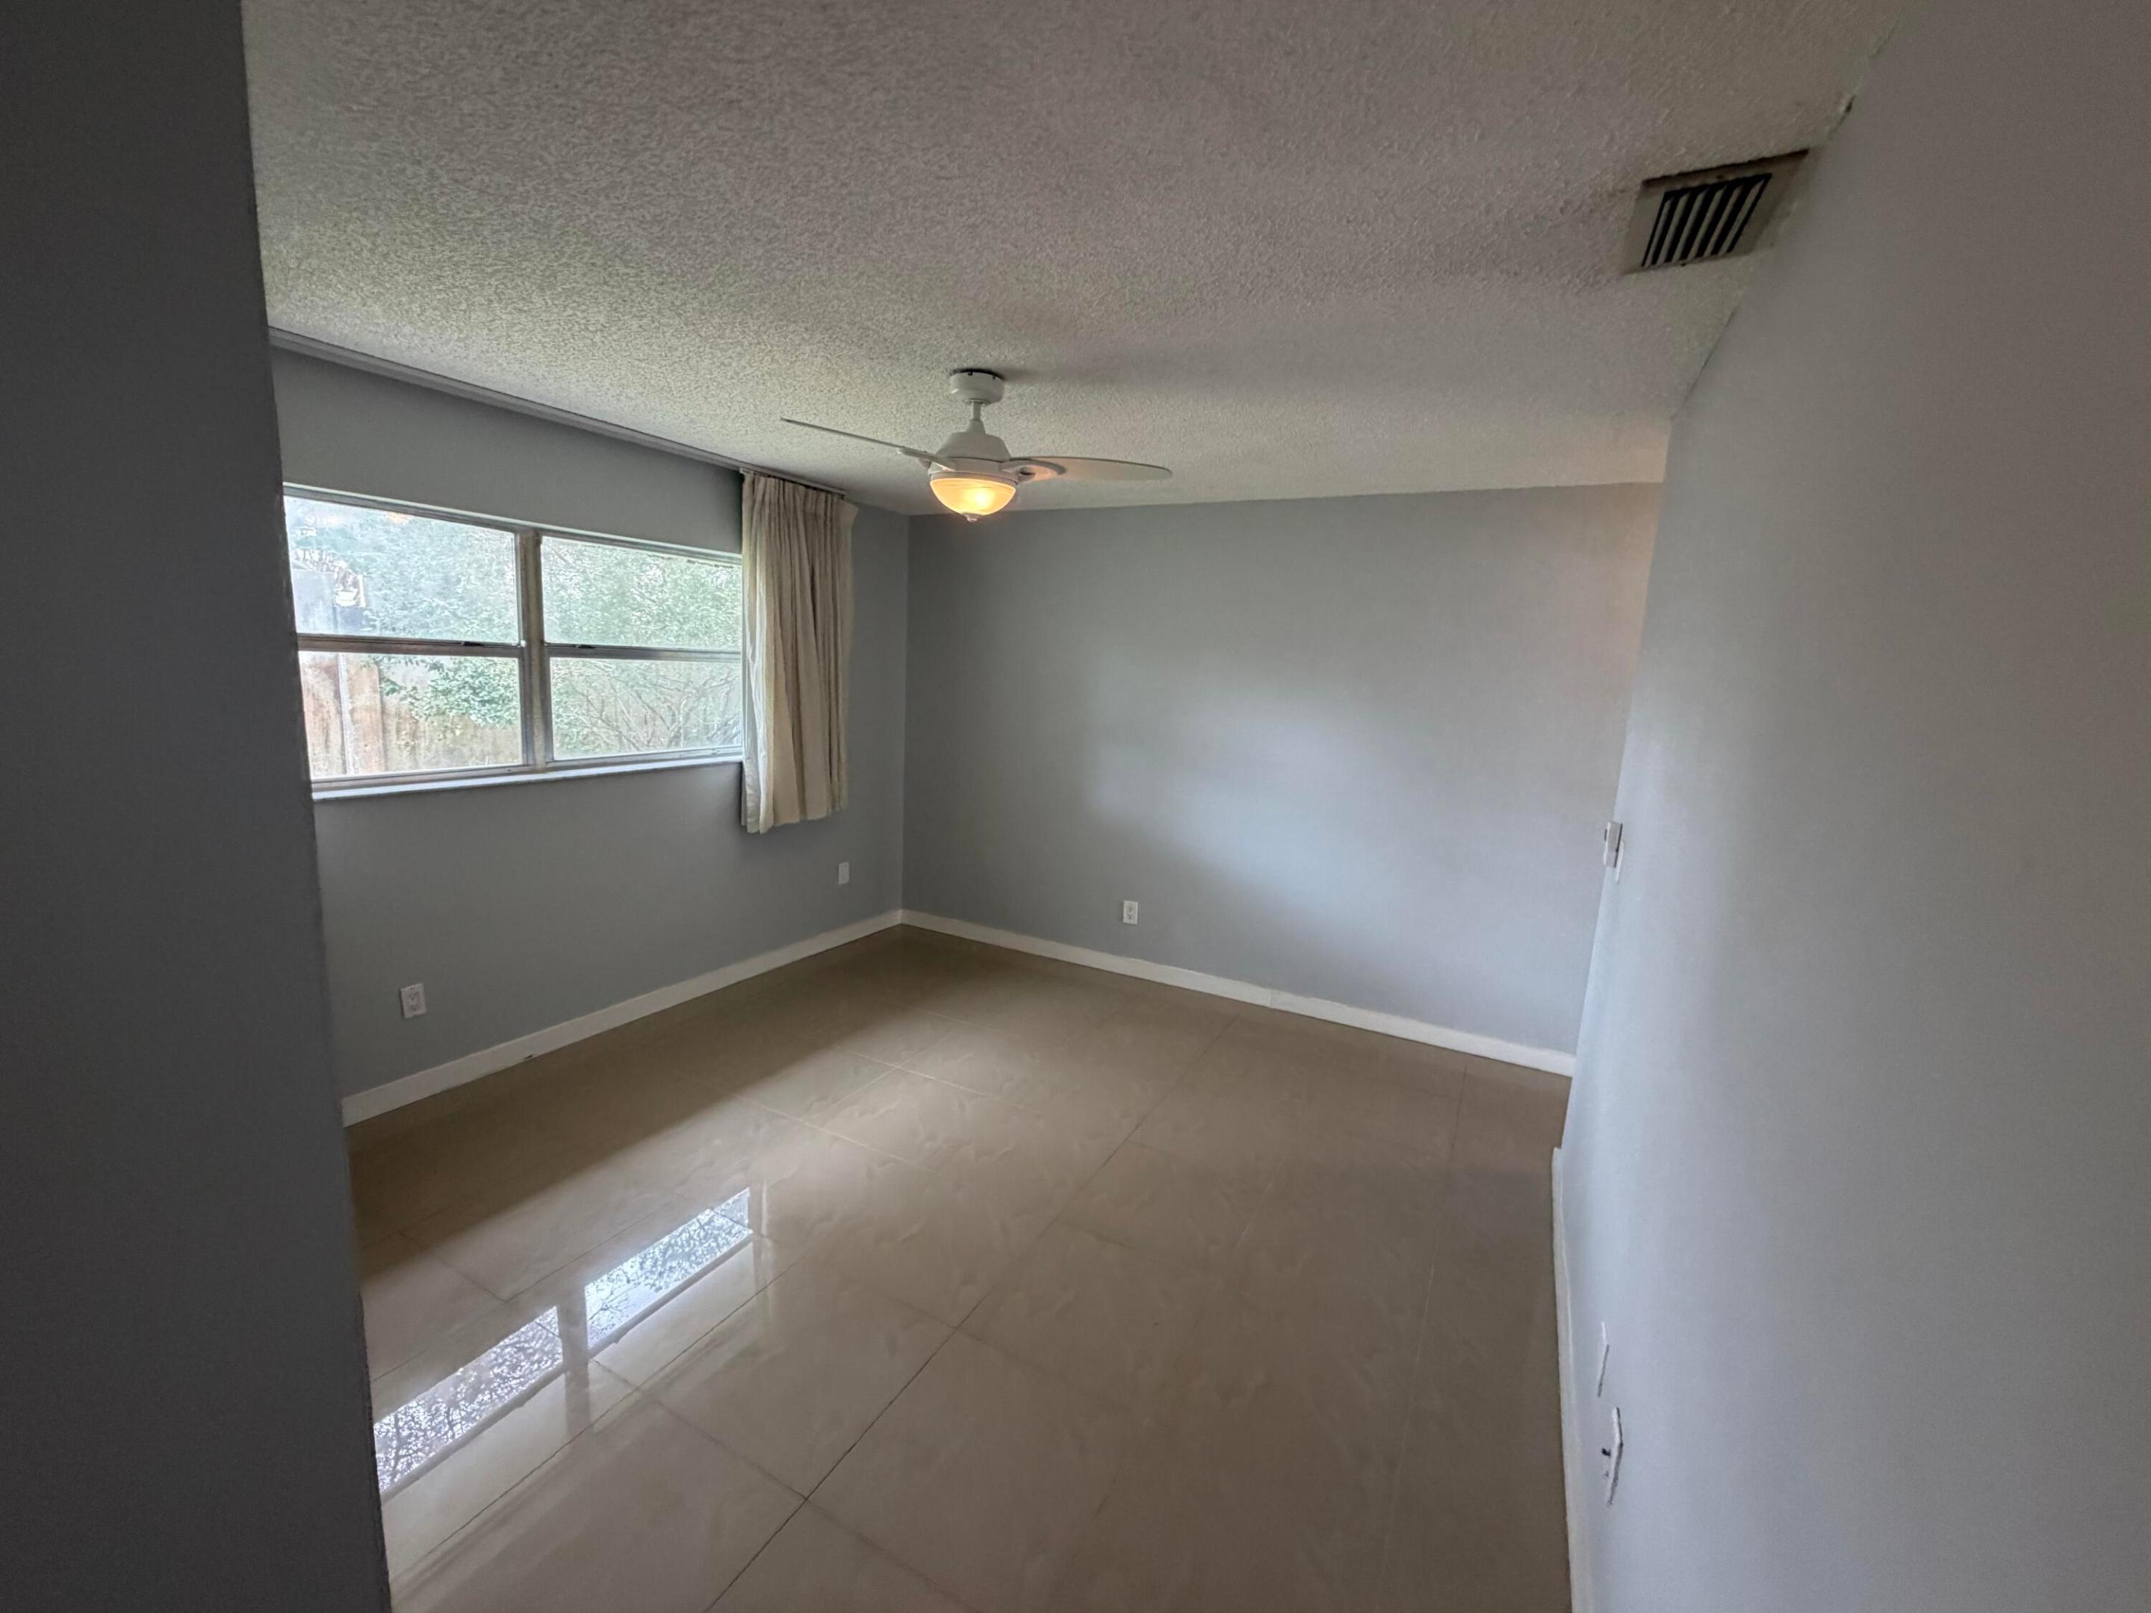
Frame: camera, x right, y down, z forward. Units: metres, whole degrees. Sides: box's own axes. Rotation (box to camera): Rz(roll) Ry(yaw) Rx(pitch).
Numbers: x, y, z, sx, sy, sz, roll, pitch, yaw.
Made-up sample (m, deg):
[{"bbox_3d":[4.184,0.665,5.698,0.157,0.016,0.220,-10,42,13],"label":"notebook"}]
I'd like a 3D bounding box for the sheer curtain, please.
[{"bbox_3d":[-1.337,-0.725,4.274,0.140,1.600,0.760,8,10,27],"label":"sheer curtain"}]

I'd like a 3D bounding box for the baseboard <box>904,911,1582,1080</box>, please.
[{"bbox_3d":[0.542,0.898,4.539,3.620,0.090,0.016,8,10,27],"label":"baseboard"}]

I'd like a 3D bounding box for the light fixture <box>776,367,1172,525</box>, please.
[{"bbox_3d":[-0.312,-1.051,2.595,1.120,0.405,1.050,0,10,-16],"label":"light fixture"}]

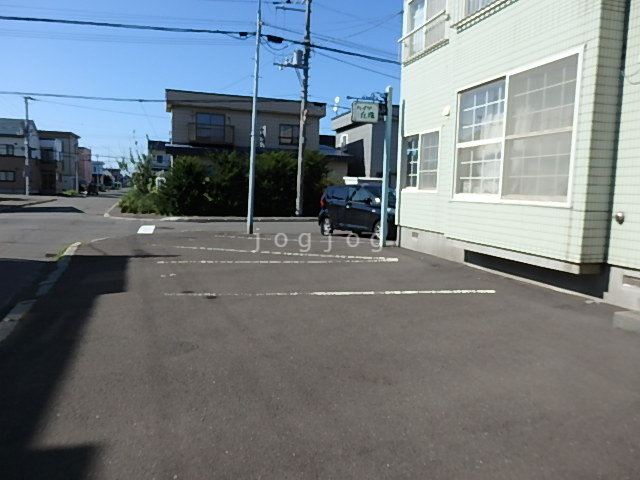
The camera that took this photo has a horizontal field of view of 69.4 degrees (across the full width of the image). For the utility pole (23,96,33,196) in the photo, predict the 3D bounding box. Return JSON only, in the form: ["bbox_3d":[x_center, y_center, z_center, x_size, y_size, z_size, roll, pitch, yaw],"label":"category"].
[{"bbox_3d":[-29.744,-9.508,47.000,0.450,10.100,0.450,0,6,-16],"label":"utility pole"}]

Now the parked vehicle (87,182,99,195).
[{"bbox_3d":[-29.985,-6.770,61.000,1.600,1.600,3.700,0,6,-16],"label":"parked vehicle"}]

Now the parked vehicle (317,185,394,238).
[{"bbox_3d":[1.557,-0.906,14.055,1.480,1.600,3.400,-3,7,-36],"label":"parked vehicle"}]

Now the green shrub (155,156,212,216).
[{"bbox_3d":[-6.822,-2.649,23.100,2.800,2.900,2.300,0,6,-16],"label":"green shrub"}]

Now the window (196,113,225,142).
[{"bbox_3d":[-6.415,-6.563,27.208,1.640,1.780,0.120,0,6,-16],"label":"window"}]

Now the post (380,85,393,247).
[{"bbox_3d":[1.625,-1.744,11.183,0.120,3.830,0.120,0,6,-17],"label":"post"}]

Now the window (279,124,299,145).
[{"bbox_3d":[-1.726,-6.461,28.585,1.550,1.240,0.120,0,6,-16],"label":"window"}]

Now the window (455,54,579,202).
[{"bbox_3d":[2.894,-1.579,7.234,0.120,1.950,2.750,0,6,-16],"label":"window"}]

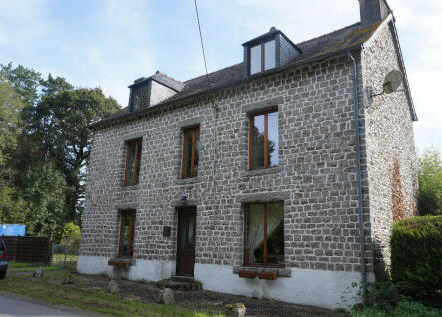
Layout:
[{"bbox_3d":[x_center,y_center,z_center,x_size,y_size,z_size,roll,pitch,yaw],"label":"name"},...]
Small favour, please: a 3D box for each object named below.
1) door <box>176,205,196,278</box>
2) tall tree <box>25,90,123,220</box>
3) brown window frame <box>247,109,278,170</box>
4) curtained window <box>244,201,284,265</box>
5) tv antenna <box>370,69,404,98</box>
[{"bbox_3d":[-1.092,2.741,11.805,0.922,2.222,0.120,-8,-16,35],"label":"door"},{"bbox_3d":[-12.872,0.877,31.253,8.400,15.111,8.400,1,-13,0],"label":"tall tree"},{"bbox_3d":[1.348,-0.556,10.808,1.052,1.800,0.130,-8,-16,35],"label":"brown window frame"},{"bbox_3d":[1.252,2.152,10.193,1.407,1.777,0.130,-8,-16,35],"label":"curtained window"},{"bbox_3d":[4.398,-1.987,9.455,0.620,0.740,0.620,6,-14,-18],"label":"tv antenna"}]

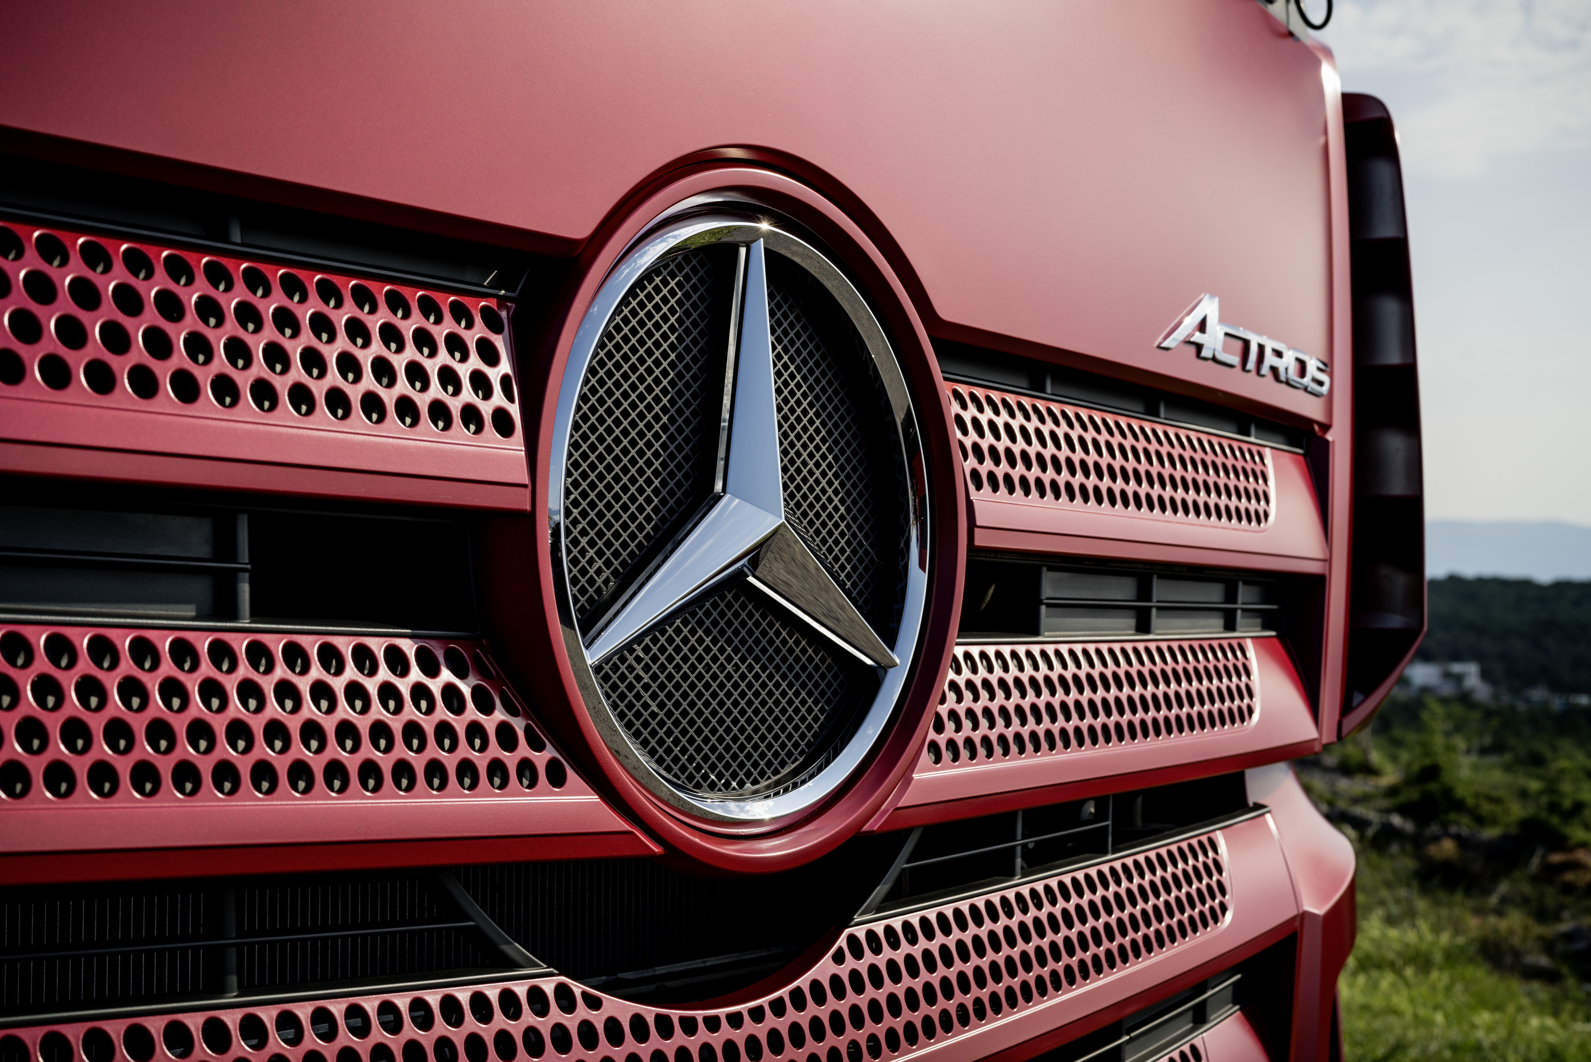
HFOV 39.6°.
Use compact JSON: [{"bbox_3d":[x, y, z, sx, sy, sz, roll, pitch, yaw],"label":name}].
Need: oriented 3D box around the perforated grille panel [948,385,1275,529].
[{"bbox_3d":[0.287,-0.053,1.864,0.040,0.082,0.575,-3,-4,35],"label":"perforated grille panel"}]

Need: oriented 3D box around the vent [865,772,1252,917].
[{"bbox_3d":[0.247,0.247,1.857,0.080,0.088,0.630,-3,-4,35],"label":"vent"}]

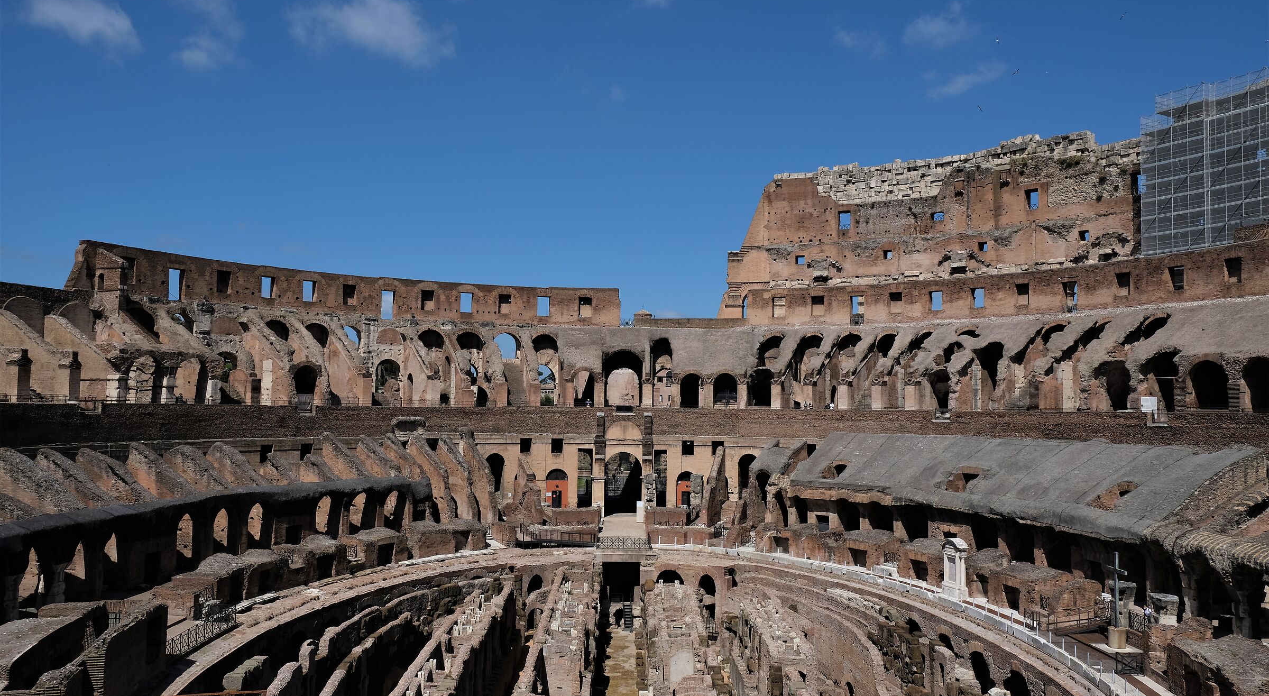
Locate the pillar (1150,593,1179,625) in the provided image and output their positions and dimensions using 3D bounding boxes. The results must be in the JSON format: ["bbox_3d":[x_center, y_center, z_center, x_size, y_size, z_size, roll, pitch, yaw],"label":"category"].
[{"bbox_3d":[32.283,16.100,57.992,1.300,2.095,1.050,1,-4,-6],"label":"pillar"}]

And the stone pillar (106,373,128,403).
[{"bbox_3d":[-43.618,3.535,80.292,1.450,2.677,0.950,-1,-4,21],"label":"stone pillar"}]

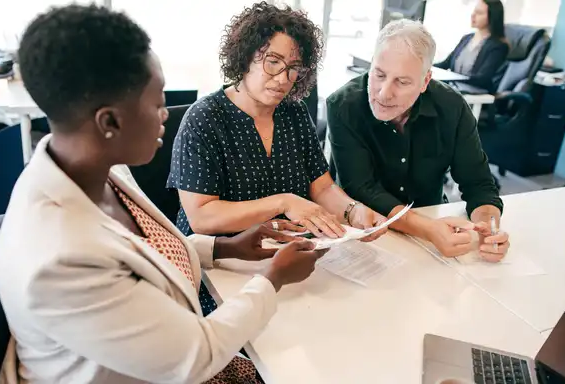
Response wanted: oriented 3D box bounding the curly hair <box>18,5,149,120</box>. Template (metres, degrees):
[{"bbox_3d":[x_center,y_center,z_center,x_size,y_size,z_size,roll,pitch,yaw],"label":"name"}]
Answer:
[{"bbox_3d":[-0.319,-0.206,0.910,0.210,0.190,0.180,-2,21,-40],"label":"curly hair"}]

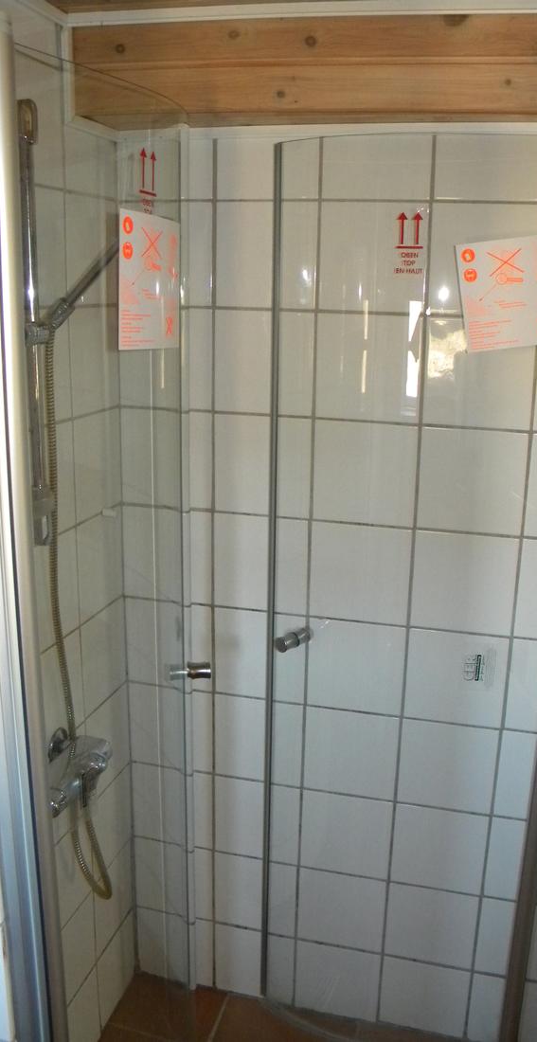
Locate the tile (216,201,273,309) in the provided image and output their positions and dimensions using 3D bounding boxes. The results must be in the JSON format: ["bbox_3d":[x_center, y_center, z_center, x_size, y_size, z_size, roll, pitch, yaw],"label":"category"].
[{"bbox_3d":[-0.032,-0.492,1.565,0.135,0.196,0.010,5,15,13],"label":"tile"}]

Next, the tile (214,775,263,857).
[{"bbox_3d":[-0.024,0.665,1.874,0.196,0.196,0.010,5,16,13],"label":"tile"}]

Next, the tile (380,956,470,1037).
[{"bbox_3d":[0.348,1.056,1.877,0.196,0.182,0.010,5,15,13],"label":"tile"}]

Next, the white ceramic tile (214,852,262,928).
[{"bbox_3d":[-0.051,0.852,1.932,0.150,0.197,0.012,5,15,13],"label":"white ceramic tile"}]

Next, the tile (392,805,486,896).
[{"bbox_3d":[0.360,0.691,1.777,0.196,0.196,0.010,5,15,13],"label":"tile"}]

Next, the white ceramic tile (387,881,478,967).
[{"bbox_3d":[0.357,0.882,1.839,0.197,0.197,0.012,5,15,13],"label":"white ceramic tile"}]

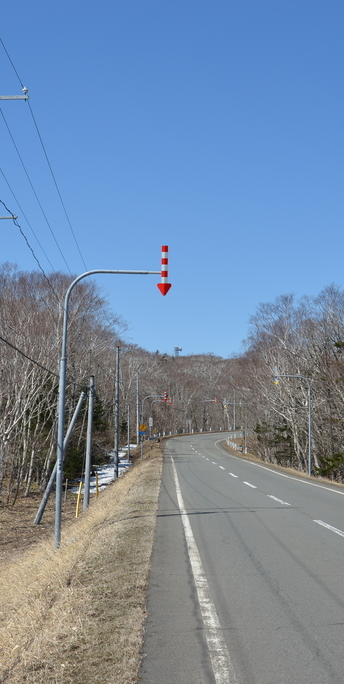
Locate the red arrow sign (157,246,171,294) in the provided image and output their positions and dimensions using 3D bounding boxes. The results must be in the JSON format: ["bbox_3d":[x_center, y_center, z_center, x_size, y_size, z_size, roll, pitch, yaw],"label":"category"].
[{"bbox_3d":[-0.171,-1.661,23.300,0.340,1.180,0.200,0,-6,0],"label":"red arrow sign"}]

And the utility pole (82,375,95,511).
[{"bbox_3d":[-3.501,4.257,42.275,0.280,5.683,0.280,2,-6,0],"label":"utility pole"}]

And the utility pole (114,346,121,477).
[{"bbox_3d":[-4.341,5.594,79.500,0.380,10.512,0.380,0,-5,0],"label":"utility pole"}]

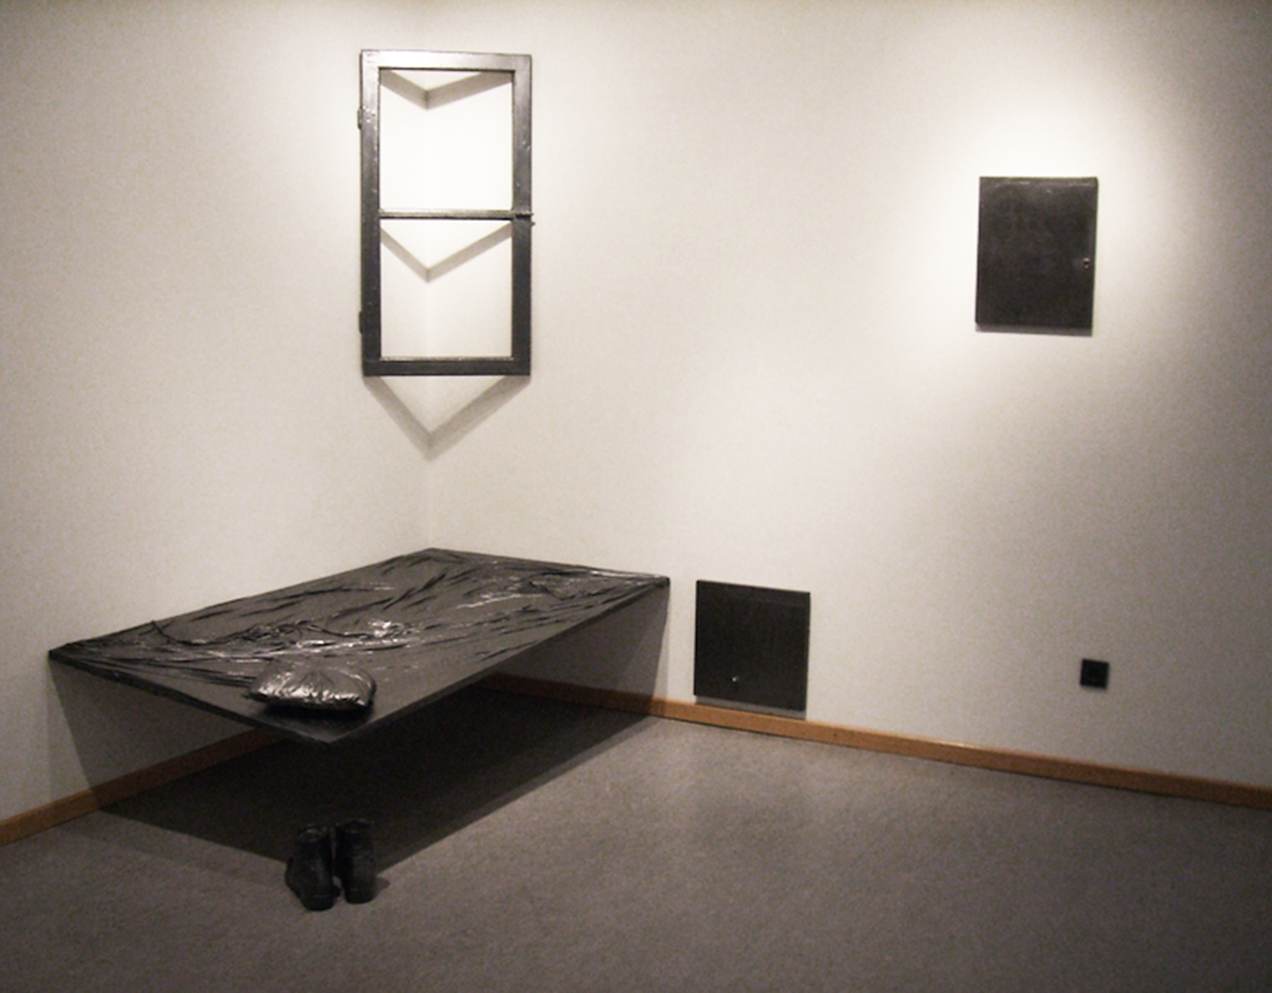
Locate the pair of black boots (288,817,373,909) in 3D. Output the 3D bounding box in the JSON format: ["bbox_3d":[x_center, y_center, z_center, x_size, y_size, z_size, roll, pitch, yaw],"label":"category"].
[{"bbox_3d":[-0.791,0.923,3.774,0.234,0.195,0.285,-2,9,-18],"label":"pair of black boots"}]

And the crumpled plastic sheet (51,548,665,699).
[{"bbox_3d":[-0.759,0.375,4.560,1.020,0.055,1.798,5,10,27],"label":"crumpled plastic sheet"}]

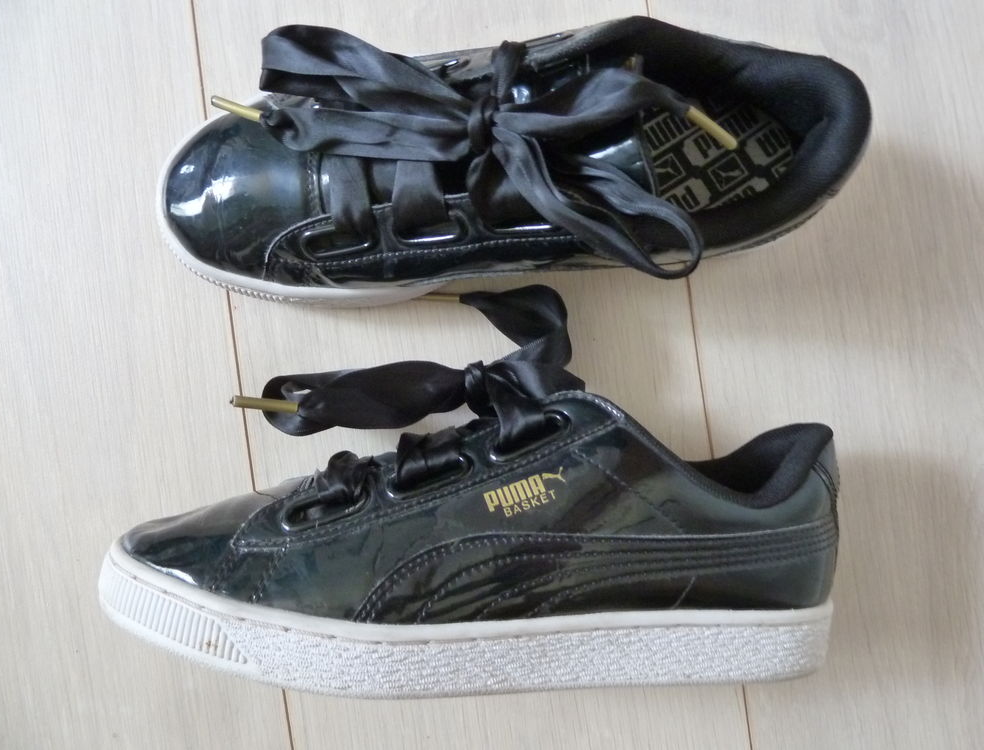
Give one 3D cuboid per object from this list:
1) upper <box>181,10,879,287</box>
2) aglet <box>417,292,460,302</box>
[{"bbox_3d":[-0.004,-0.079,0.261,0.267,0.102,0.100,-2,90,0],"label":"upper"},{"bbox_3d":[-0.024,-0.033,0.308,0.021,0.004,0.004,0,90,0],"label":"aglet"}]

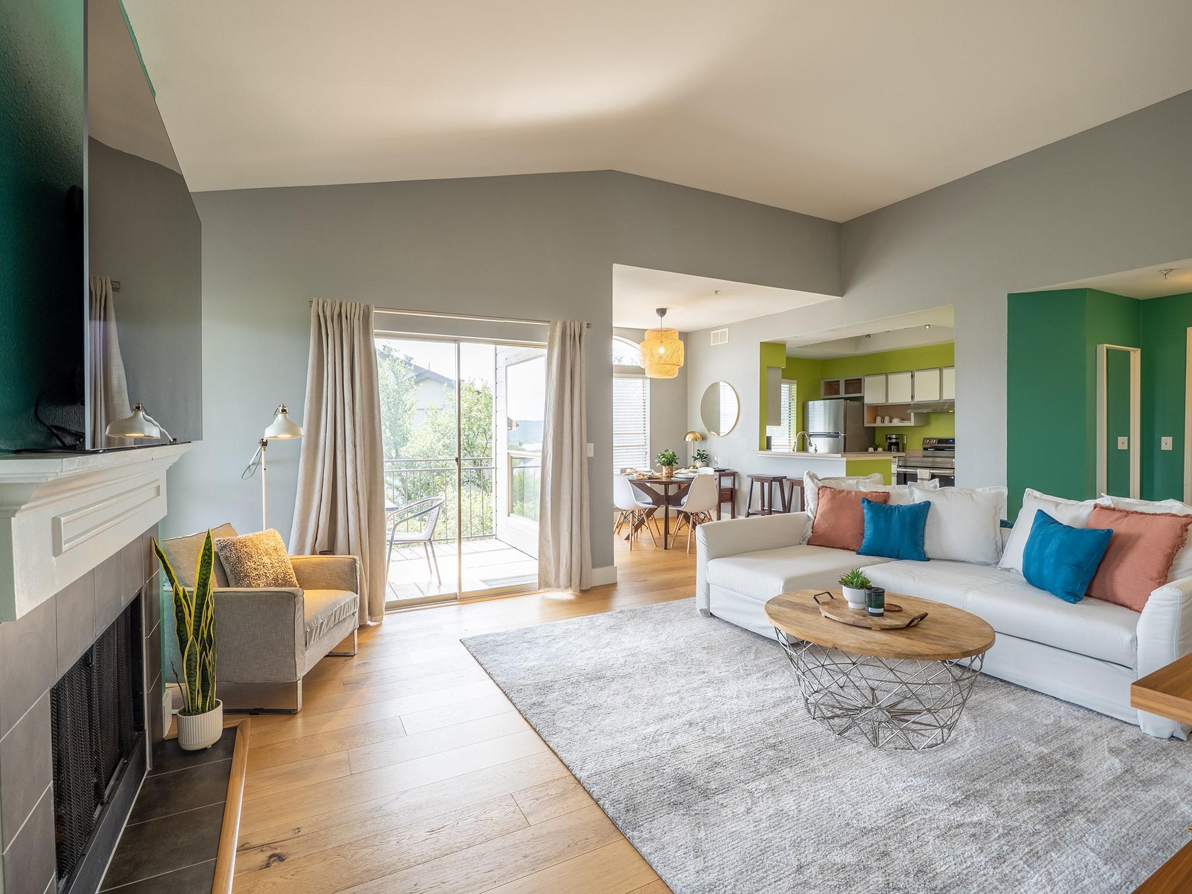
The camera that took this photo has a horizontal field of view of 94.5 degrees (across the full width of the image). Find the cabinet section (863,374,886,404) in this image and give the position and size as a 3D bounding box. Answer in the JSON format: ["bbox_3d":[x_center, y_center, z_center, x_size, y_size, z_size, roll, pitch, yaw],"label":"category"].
[{"bbox_3d":[4.307,-0.872,8.323,0.320,0.441,0.367,-1,2,-29],"label":"cabinet section"}]

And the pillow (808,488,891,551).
[{"bbox_3d":[1.882,0.542,4.132,0.500,0.480,0.160,1,-26,40],"label":"pillow"}]

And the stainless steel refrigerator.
[{"bbox_3d":[3.803,0.169,8.643,0.730,1.746,0.740,-1,2,-29],"label":"stainless steel refrigerator"}]

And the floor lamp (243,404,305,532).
[{"bbox_3d":[-2.020,0.481,3.416,0.400,1.500,0.270,0,2,22],"label":"floor lamp"}]

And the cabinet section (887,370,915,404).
[{"bbox_3d":[4.494,-0.862,7.989,0.320,0.444,0.400,-1,2,-29],"label":"cabinet section"}]

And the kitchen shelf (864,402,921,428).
[{"bbox_3d":[4.340,-0.472,7.989,0.320,0.341,0.749,-1,2,-29],"label":"kitchen shelf"}]

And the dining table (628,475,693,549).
[{"bbox_3d":[0.860,0.744,6.580,1.100,0.757,1.100,0,2,7],"label":"dining table"}]

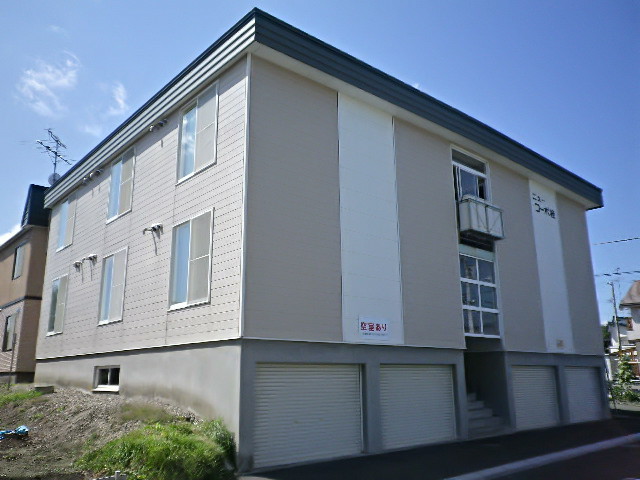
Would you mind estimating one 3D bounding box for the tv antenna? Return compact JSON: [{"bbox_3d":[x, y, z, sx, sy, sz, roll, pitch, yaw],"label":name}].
[{"bbox_3d":[-10.536,-2.903,20.609,1.350,2.300,2.100,-1,-14,2],"label":"tv antenna"}]

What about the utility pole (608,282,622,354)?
[{"bbox_3d":[24.802,7.782,42.804,0.340,8.630,0.340,12,-19,-40],"label":"utility pole"}]

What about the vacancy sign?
[{"bbox_3d":[1.144,1.800,10.646,0.920,0.430,0.030,12,-19,-40],"label":"vacancy sign"}]

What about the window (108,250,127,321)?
[{"bbox_3d":[-5.106,1.150,13.091,0.100,1.776,0.867,11,-18,-40],"label":"window"}]

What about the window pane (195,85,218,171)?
[{"bbox_3d":[-2.340,-2.288,10.660,0.100,1.666,0.833,11,-18,-40],"label":"window pane"}]

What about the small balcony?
[{"bbox_3d":[4.378,-0.500,14.022,1.660,0.830,0.360,12,-19,-40],"label":"small balcony"}]

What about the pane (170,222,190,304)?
[{"bbox_3d":[-2.879,0.476,10.670,0.070,1.750,0.810,12,-19,-40],"label":"pane"}]

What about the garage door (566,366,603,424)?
[{"bbox_3d":[8.452,4.921,16.623,2.695,1.649,0.100,11,-18,-40],"label":"garage door"}]

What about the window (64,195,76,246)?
[{"bbox_3d":[-8.303,-0.622,17.258,0.100,1.641,0.842,11,-18,-40],"label":"window"}]

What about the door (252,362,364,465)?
[{"bbox_3d":[-0.141,3.084,9.322,2.575,1.641,0.100,11,-18,-40],"label":"door"}]

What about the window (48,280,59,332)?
[{"bbox_3d":[-8.853,2.217,17.261,0.090,1.820,0.860,12,-19,-40],"label":"window"}]

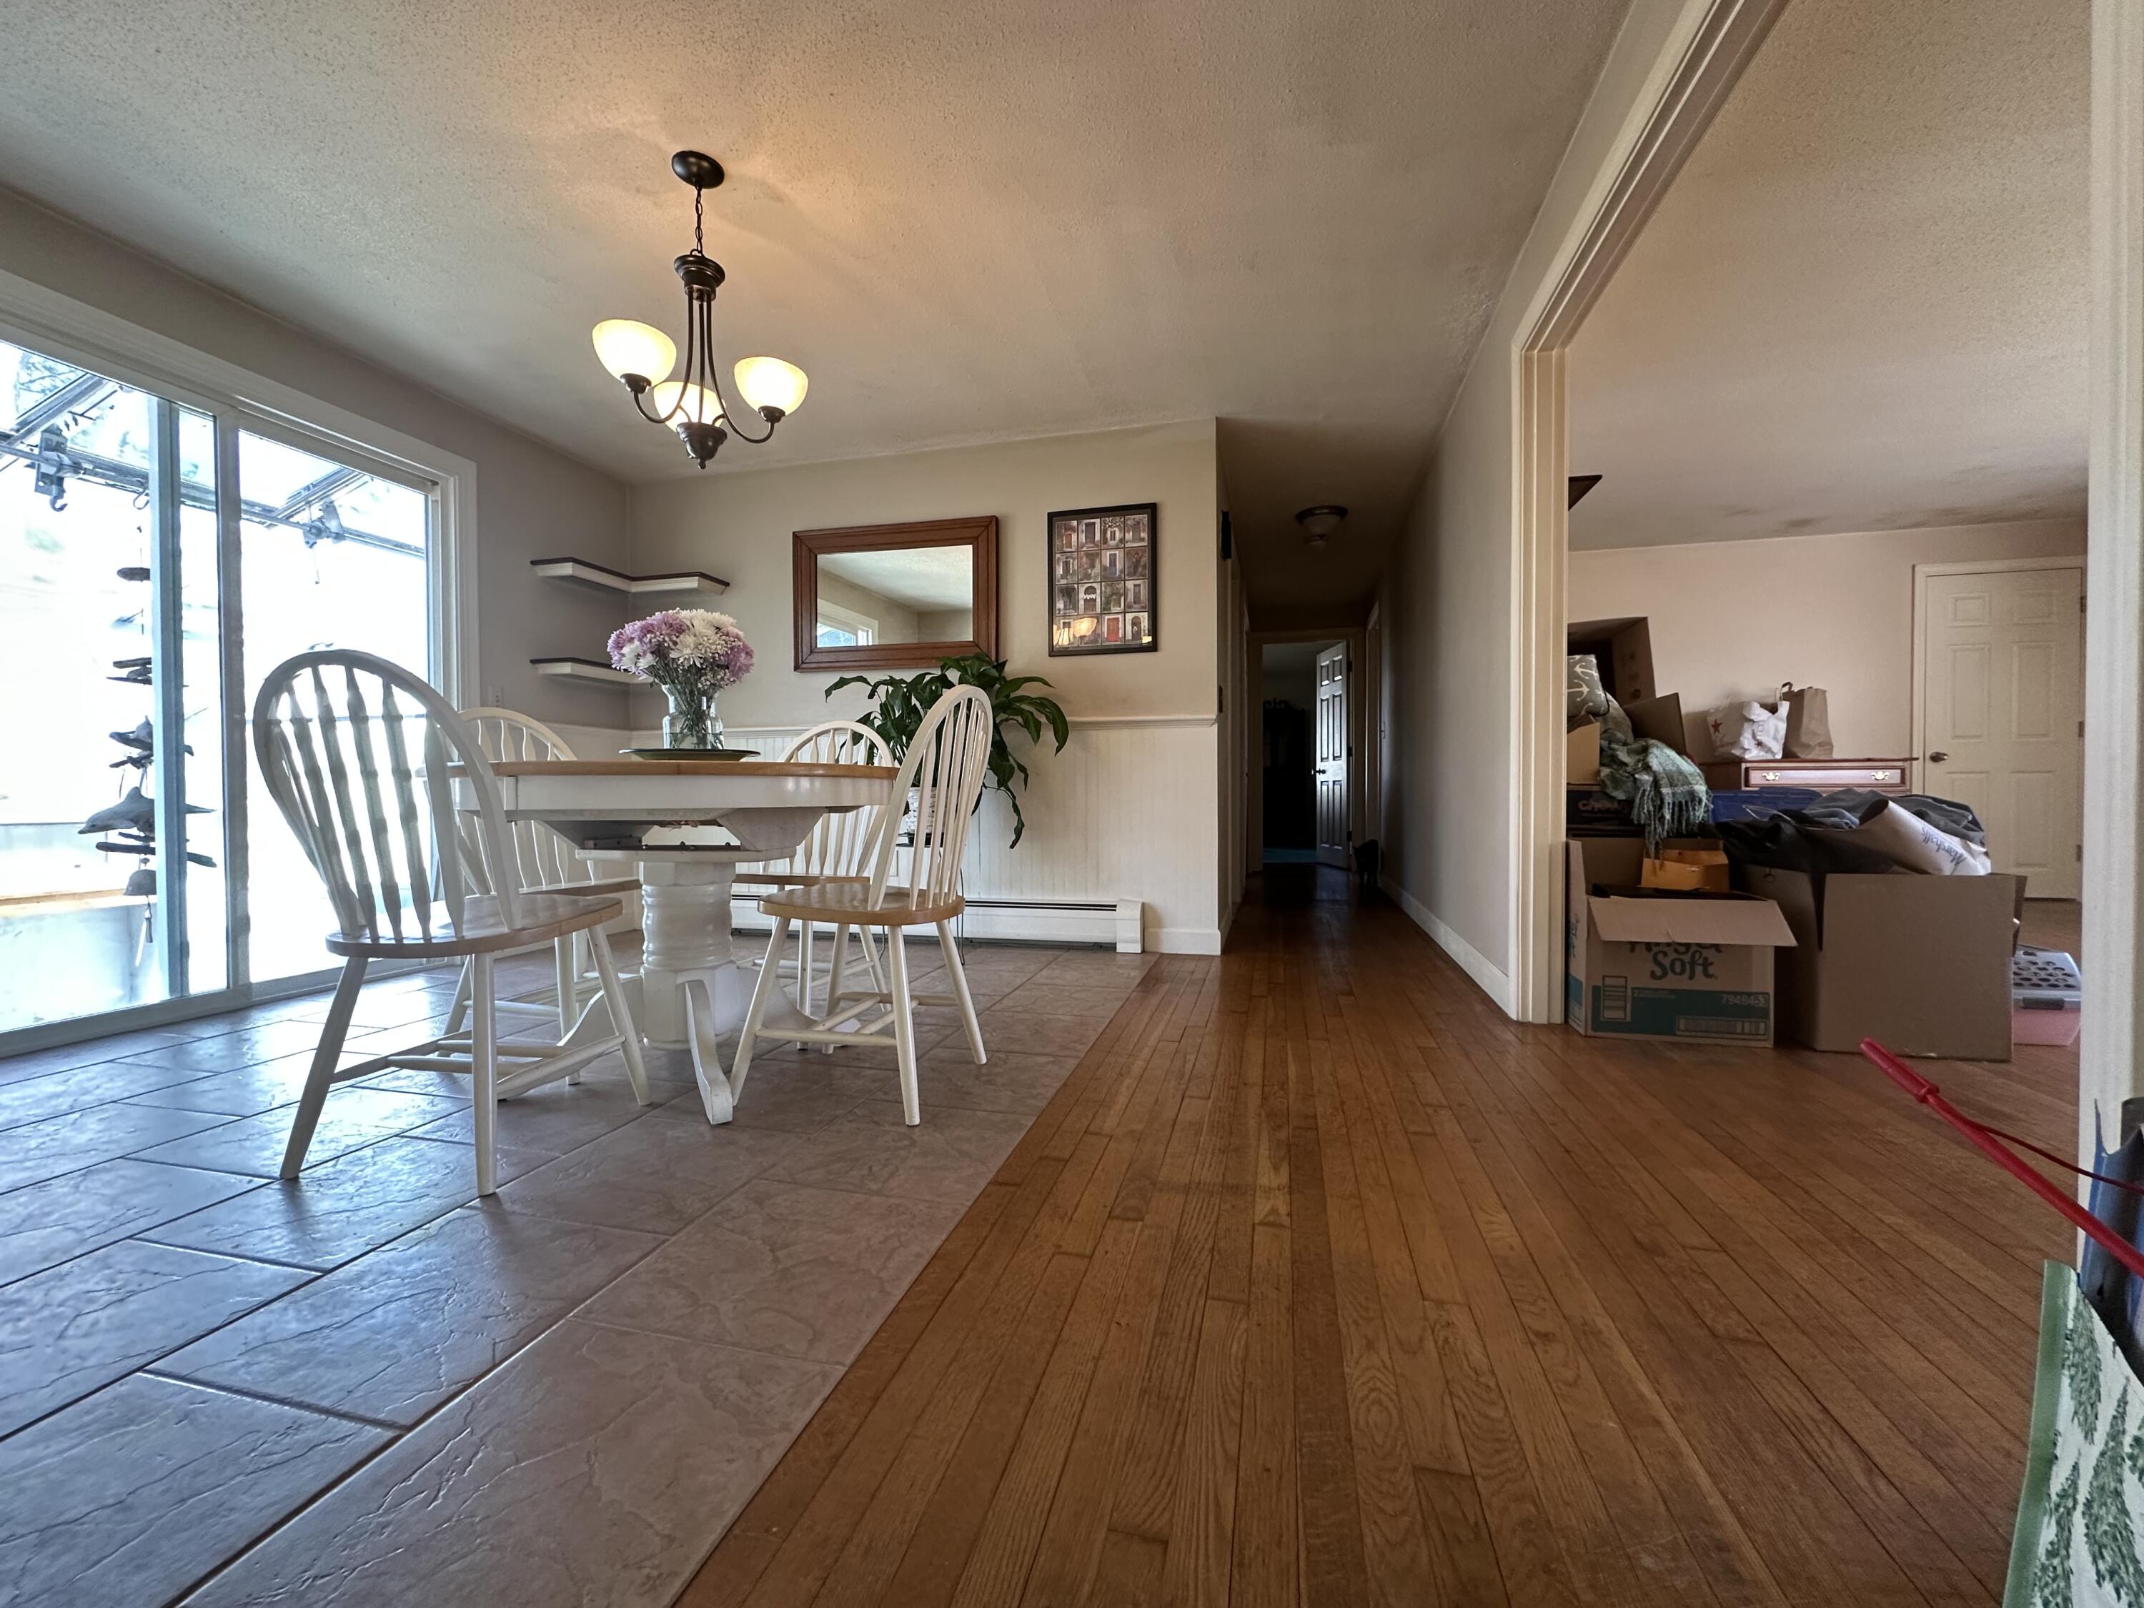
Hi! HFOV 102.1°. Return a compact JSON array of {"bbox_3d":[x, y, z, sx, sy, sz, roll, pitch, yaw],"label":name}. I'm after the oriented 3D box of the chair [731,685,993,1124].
[{"bbox_3d":[-0.473,0.193,2.050,0.510,0.933,0.455,0,1,13],"label":"chair"}]

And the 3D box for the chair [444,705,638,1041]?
[{"bbox_3d":[-1.365,0.199,2.326,0.530,0.930,0.450,0,1,13],"label":"chair"}]

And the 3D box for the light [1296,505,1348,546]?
[{"bbox_3d":[1.412,-1.550,4.892,0.285,0.185,0.285,0,1,13],"label":"light"}]

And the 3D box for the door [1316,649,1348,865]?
[{"bbox_3d":[2.385,-0.440,7.937,0.045,2.000,0.740,0,1,-5],"label":"door"}]

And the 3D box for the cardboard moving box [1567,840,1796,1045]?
[{"bbox_3d":[1.681,0.382,2.457,0.450,0.530,0.430,0,1,16],"label":"cardboard moving box"}]

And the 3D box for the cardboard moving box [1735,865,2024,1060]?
[{"bbox_3d":[2.229,0.412,2.434,0.455,0.466,0.420,0,1,13],"label":"cardboard moving box"}]

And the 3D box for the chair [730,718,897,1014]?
[{"bbox_3d":[-0.837,0.189,2.608,0.455,0.928,0.510,0,1,19],"label":"chair"}]

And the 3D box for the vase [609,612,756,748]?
[{"bbox_3d":[-0.929,-0.283,2.060,0.350,0.370,0.350,0,1,13],"label":"vase"}]

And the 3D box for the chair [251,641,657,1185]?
[{"bbox_3d":[-1.181,0.201,1.717,0.455,0.932,0.515,0,1,9],"label":"chair"}]

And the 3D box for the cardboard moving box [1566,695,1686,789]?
[{"bbox_3d":[2.166,-0.240,3.416,0.320,0.340,0.420,0,1,13],"label":"cardboard moving box"}]

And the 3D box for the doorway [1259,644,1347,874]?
[{"bbox_3d":[1.993,-0.415,7.476,0.750,1.970,0.130,0,1,13],"label":"doorway"}]

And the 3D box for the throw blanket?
[{"bbox_3d":[1.836,-0.052,2.747,0.285,0.380,0.280,0,1,13],"label":"throw blanket"}]

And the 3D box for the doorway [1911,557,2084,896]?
[{"bbox_3d":[5.804,-0.428,5.441,0.800,2.050,0.050,0,1,13],"label":"doorway"}]

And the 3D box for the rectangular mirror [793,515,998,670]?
[{"bbox_3d":[-0.802,-0.933,3.932,0.985,0.650,0.040,0,1,13],"label":"rectangular mirror"}]

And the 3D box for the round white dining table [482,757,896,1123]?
[{"bbox_3d":[-0.942,0.287,2.162,1.070,0.757,1.070,0,1,0],"label":"round white dining table"}]

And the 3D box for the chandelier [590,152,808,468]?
[{"bbox_3d":[-0.913,-1.205,2.133,0.470,0.740,0.470,0,1,13],"label":"chandelier"}]

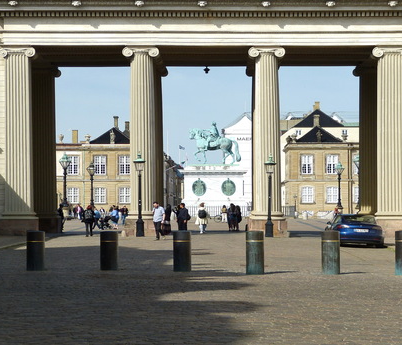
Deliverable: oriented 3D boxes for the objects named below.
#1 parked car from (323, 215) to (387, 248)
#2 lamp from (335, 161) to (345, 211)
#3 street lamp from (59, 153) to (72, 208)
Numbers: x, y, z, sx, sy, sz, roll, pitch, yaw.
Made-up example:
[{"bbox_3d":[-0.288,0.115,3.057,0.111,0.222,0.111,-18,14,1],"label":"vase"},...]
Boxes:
[{"bbox_3d":[6.440,2.420,48.000,1.860,1.420,4.690,0,-2,1],"label":"parked car"},{"bbox_3d":[16.554,1.964,136.000,1.080,6.300,1.080,0,-2,1],"label":"lamp"},{"bbox_3d":[-14.455,0.854,122.000,1.206,5.925,1.206,0,-2,1],"label":"street lamp"}]

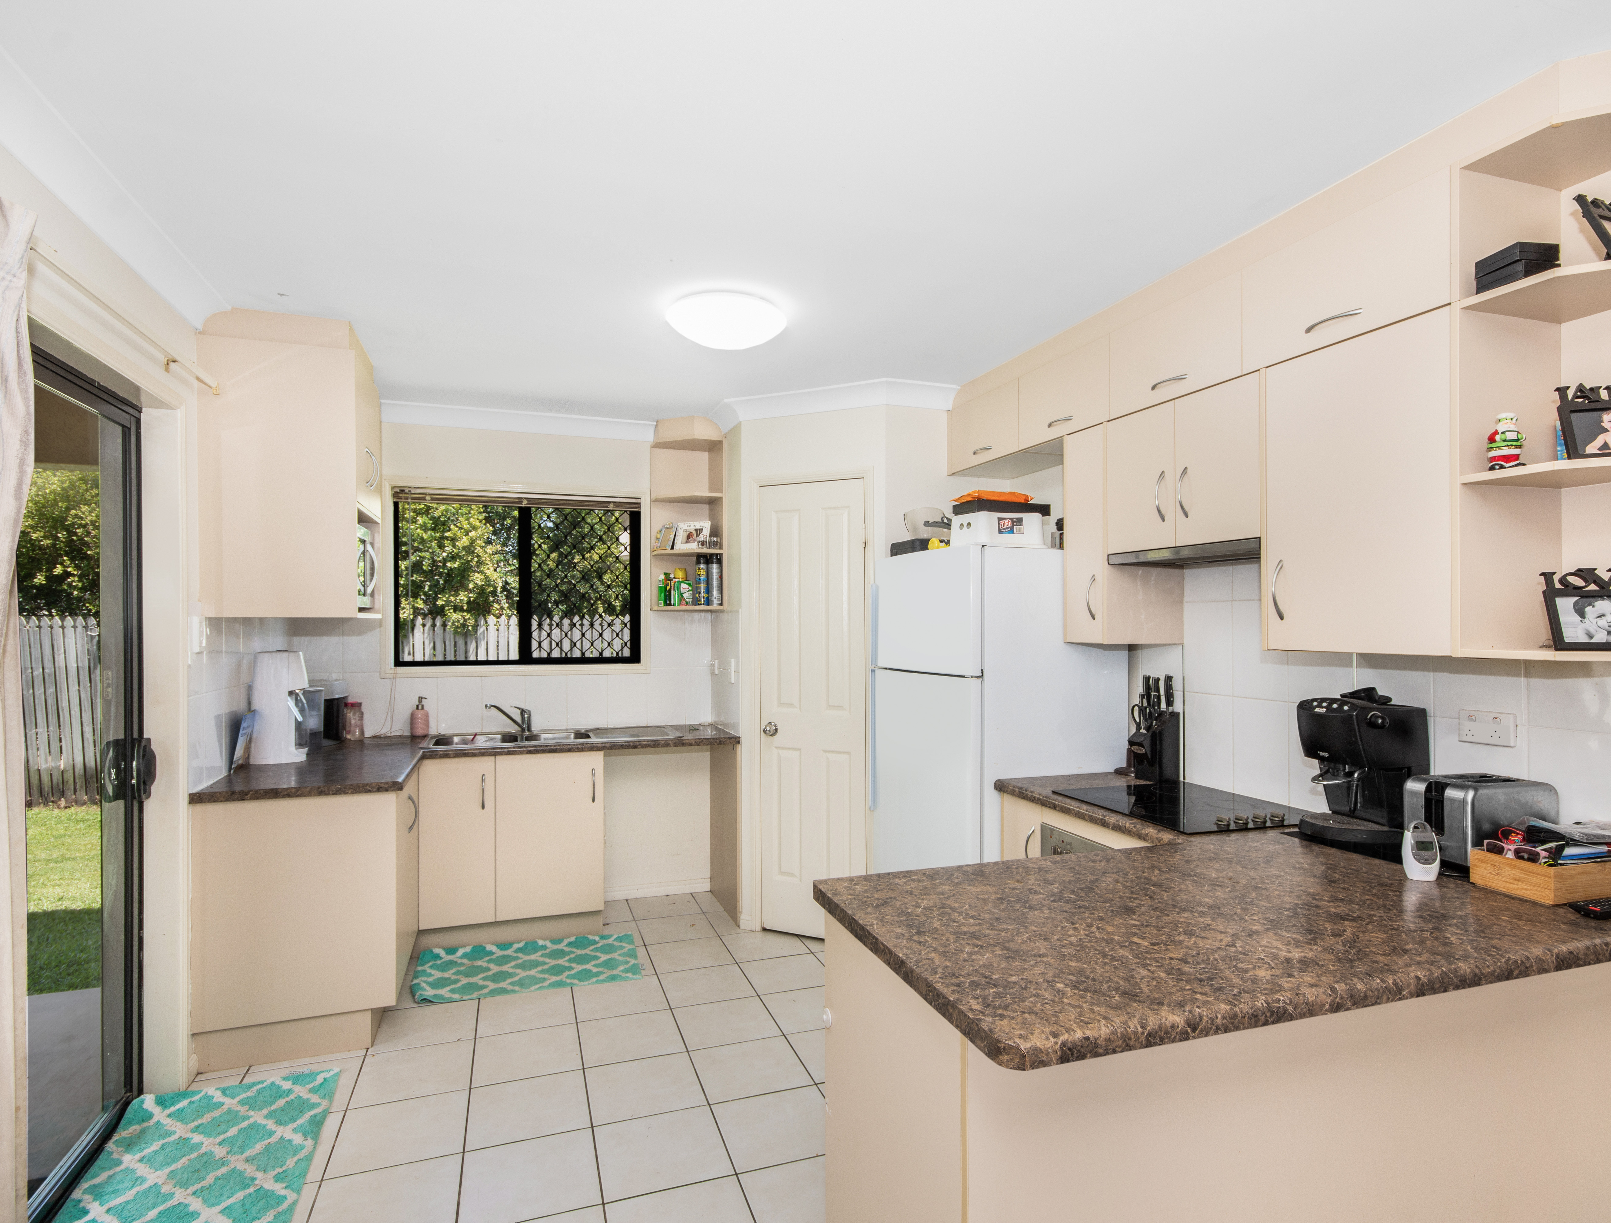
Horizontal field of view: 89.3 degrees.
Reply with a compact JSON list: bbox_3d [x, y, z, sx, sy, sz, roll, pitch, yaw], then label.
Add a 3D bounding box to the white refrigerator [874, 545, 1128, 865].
[{"bbox_3d":[0.741,0.630,3.223,0.705,1.704,0.690,0,-1,-20],"label":"white refrigerator"}]

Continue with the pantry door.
[{"bbox_3d":[0.042,0.445,3.711,0.515,2.040,0.040,0,-1,25],"label":"pantry door"}]

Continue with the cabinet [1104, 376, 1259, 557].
[{"bbox_3d":[1.251,-0.409,2.474,0.325,0.450,0.600,0,-1,-19],"label":"cabinet"}]

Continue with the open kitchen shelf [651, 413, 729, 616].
[{"bbox_3d":[-0.600,-0.484,4.183,0.330,0.975,0.313,0,-1,-20],"label":"open kitchen shelf"}]

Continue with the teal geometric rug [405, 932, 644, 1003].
[{"bbox_3d":[-1.142,1.463,3.392,0.870,0.020,0.500,0,-1,-14],"label":"teal geometric rug"}]

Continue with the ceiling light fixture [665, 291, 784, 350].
[{"bbox_3d":[-0.264,-0.937,2.709,0.395,0.102,0.395,0,-1,0],"label":"ceiling light fixture"}]

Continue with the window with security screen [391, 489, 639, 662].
[{"bbox_3d":[-1.414,-0.157,4.084,1.178,0.863,0.070,0,-1,-20],"label":"window with security screen"}]

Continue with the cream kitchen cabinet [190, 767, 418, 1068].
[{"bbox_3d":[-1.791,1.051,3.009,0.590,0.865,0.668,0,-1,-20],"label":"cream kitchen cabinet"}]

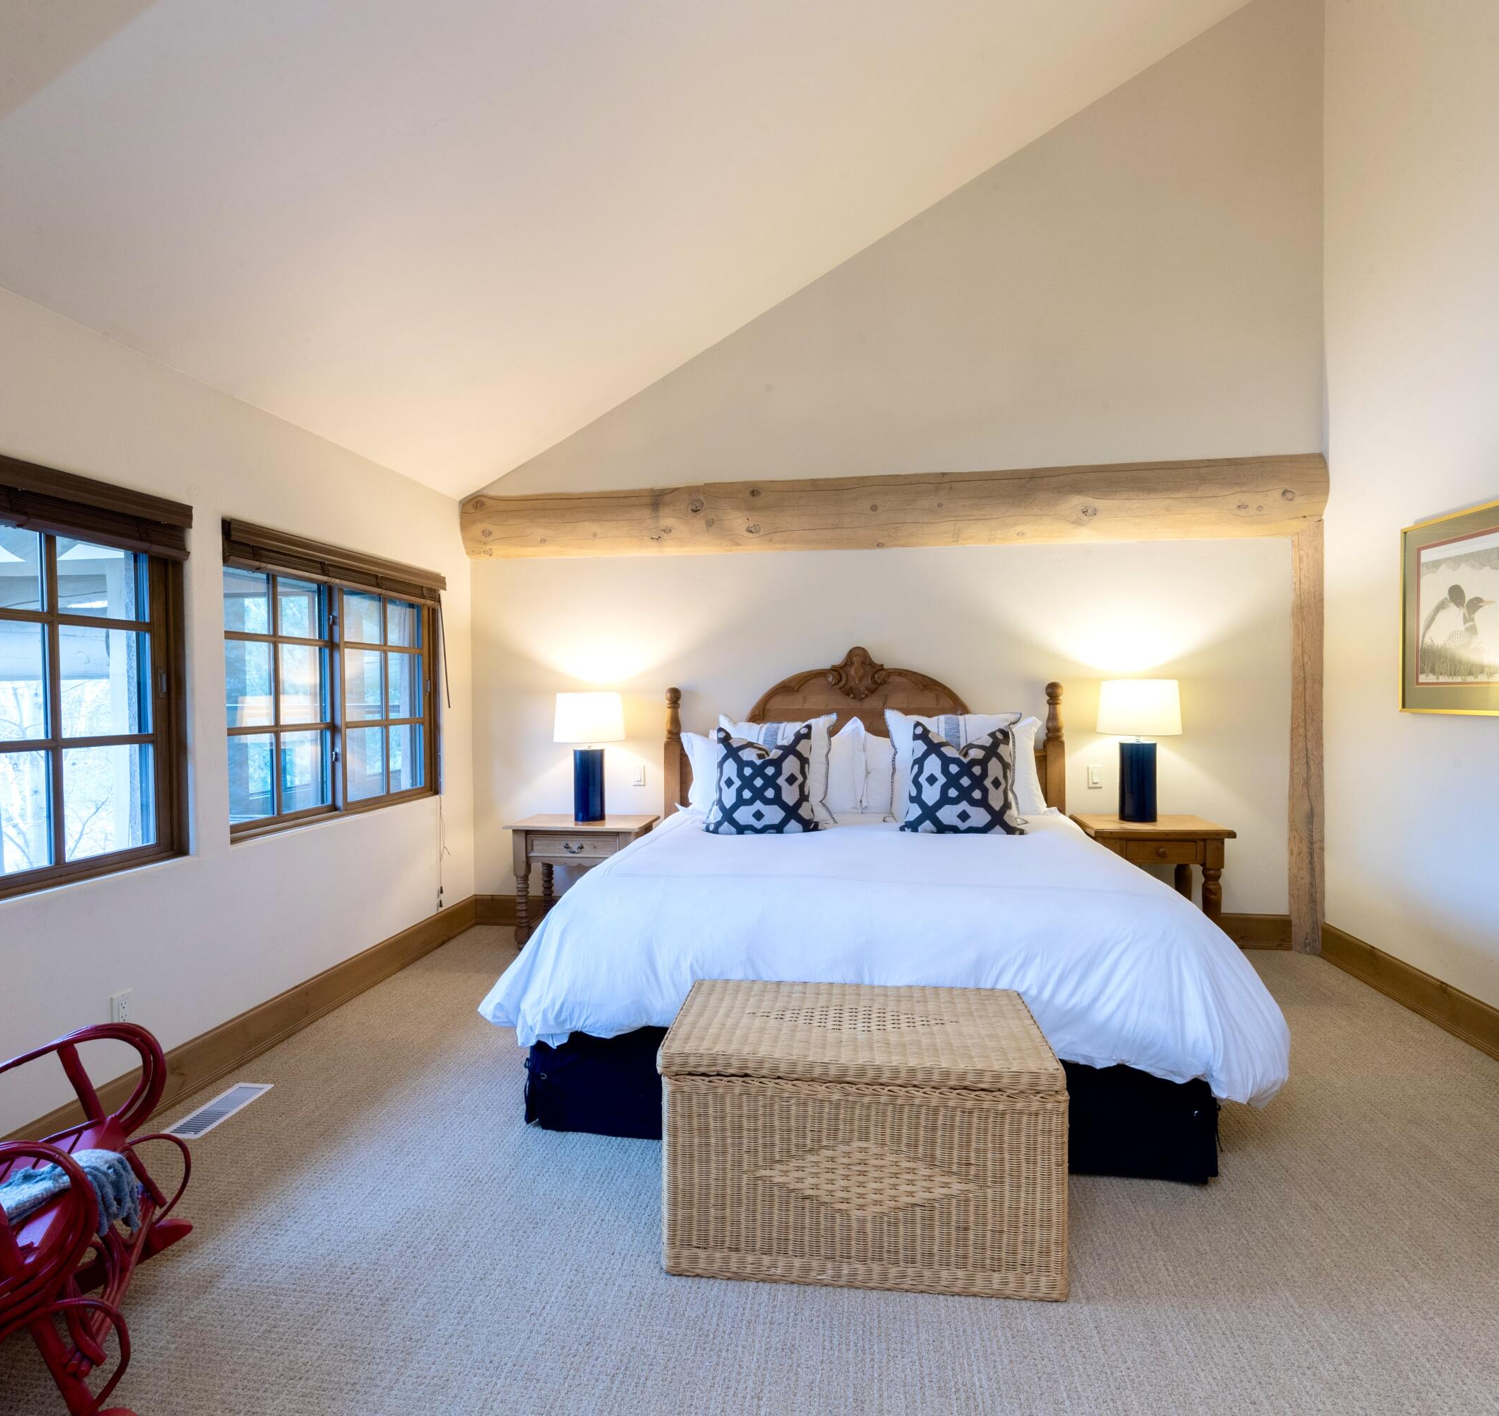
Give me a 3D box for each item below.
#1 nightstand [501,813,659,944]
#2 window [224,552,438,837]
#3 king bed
[{"bbox_3d":[-0.880,0.939,4.466,0.720,0.660,0.460,0,1,8],"label":"nightstand"},{"bbox_3d":[-1.839,-0.058,3.767,0.110,1.080,1.560,0,1,8],"label":"window"},{"bbox_3d":[0.439,0.487,3.387,2.360,1.580,2.200,0,1,8],"label":"king bed"}]

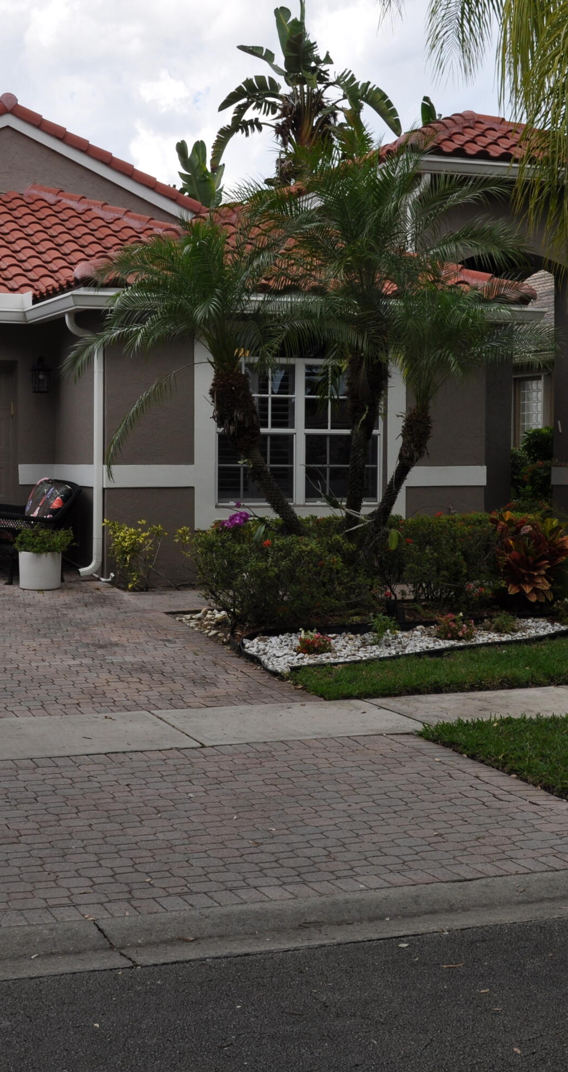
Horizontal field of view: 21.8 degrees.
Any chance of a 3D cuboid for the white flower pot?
[{"bbox_3d":[-2.329,0.322,14.145,0.405,0.360,0.405,-1,2,-19],"label":"white flower pot"}]

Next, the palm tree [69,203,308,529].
[{"bbox_3d":[-0.809,-1.165,13.063,2.150,3.470,2.100,-1,2,-19],"label":"palm tree"}]

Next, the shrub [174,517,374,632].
[{"bbox_3d":[-0.054,0.280,12.772,1.580,0.855,1.100,-1,2,-19],"label":"shrub"}]

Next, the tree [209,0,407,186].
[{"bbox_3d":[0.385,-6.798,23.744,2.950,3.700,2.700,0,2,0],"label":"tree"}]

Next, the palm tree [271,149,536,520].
[{"bbox_3d":[1.046,-1.470,13.251,2.300,4.105,2.200,0,2,0],"label":"palm tree"}]

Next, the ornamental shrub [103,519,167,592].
[{"bbox_3d":[-1.449,0.165,14.268,0.570,0.685,0.480,-1,2,-19],"label":"ornamental shrub"}]

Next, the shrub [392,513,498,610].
[{"bbox_3d":[1.493,0.208,13.620,0.950,0.860,0.900,-1,2,-19],"label":"shrub"}]

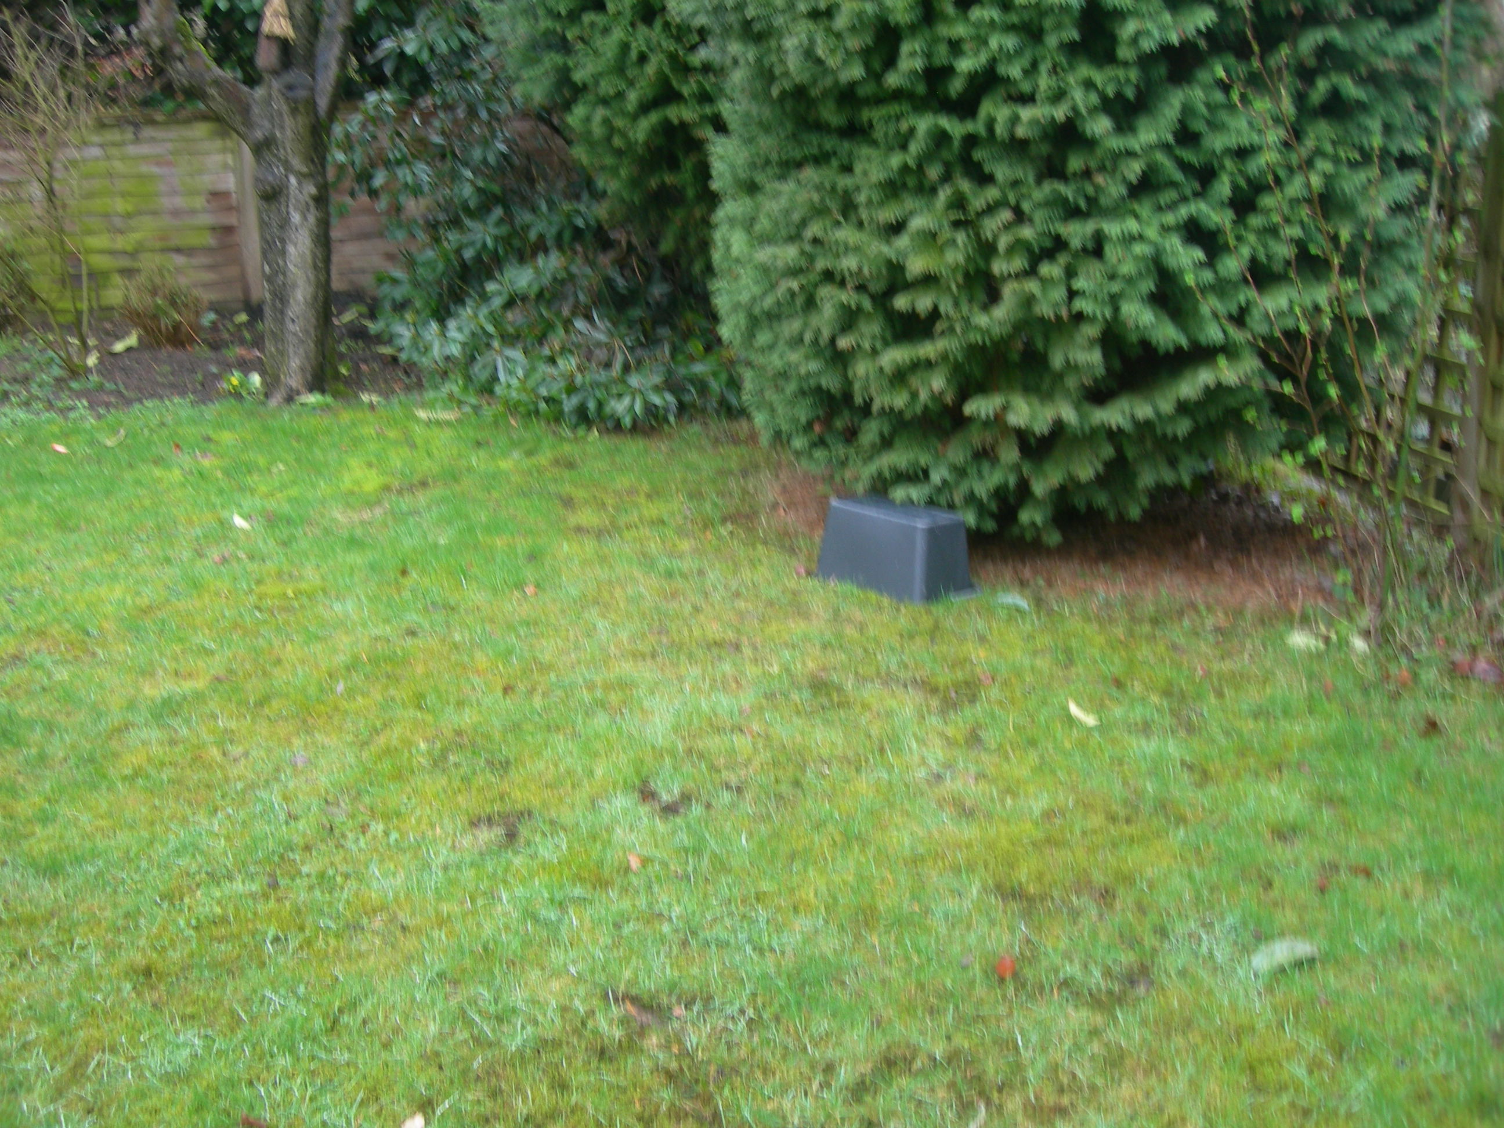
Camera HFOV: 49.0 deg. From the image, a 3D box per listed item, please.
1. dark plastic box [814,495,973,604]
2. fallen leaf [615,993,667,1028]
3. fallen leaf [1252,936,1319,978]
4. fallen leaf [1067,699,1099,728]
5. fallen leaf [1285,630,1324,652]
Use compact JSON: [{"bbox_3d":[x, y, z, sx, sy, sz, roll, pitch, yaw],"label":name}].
[{"bbox_3d":[0.412,-0.049,4.756,0.410,0.225,0.255,16,22,41],"label":"dark plastic box"},{"bbox_3d":[-0.173,0.693,2.563,0.040,0.022,0.105,-13,21,-38],"label":"fallen leaf"},{"bbox_3d":[0.876,0.645,2.713,0.118,0.028,0.045,-7,18,-24],"label":"fallen leaf"},{"bbox_3d":[0.753,0.340,3.753,0.033,0.030,0.098,-14,22,-40],"label":"fallen leaf"},{"bbox_3d":[1.418,0.198,4.241,0.100,0.030,0.055,3,17,11],"label":"fallen leaf"}]

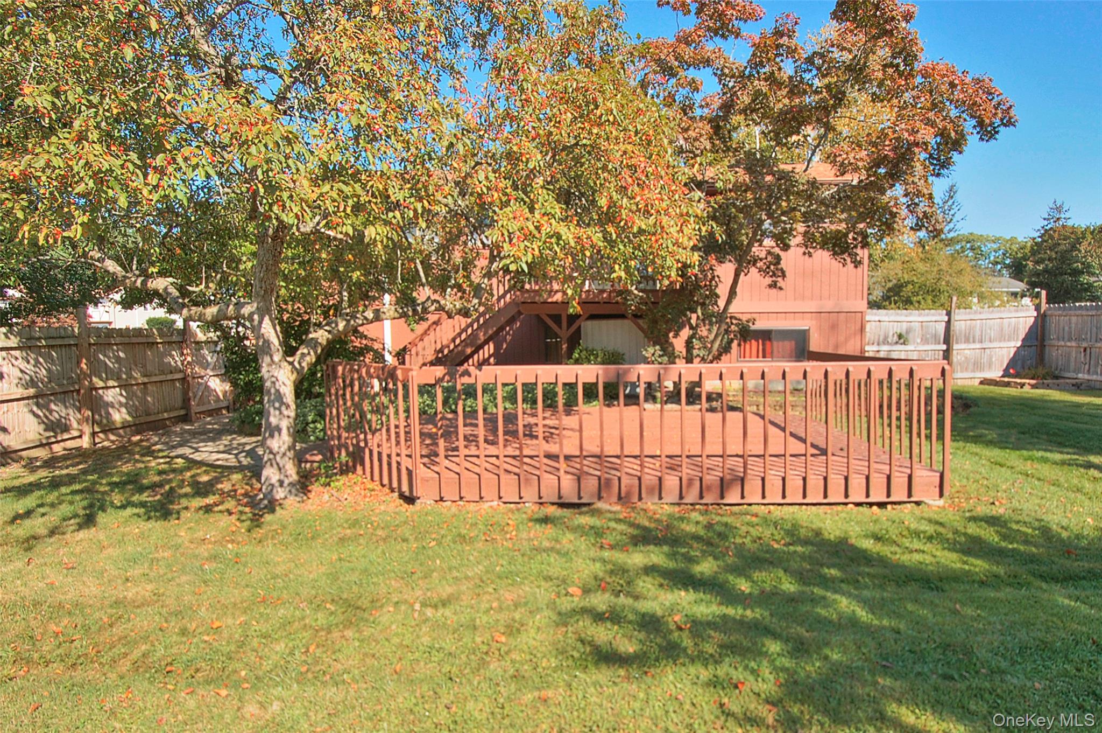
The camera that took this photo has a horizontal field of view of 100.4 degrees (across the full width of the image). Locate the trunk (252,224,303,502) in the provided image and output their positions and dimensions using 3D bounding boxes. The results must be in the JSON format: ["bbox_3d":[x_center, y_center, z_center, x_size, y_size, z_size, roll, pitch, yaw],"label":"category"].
[{"bbox_3d":[-2.356,-0.027,3.950,0.340,2.320,0.330,-2,4,-31],"label":"trunk"}]

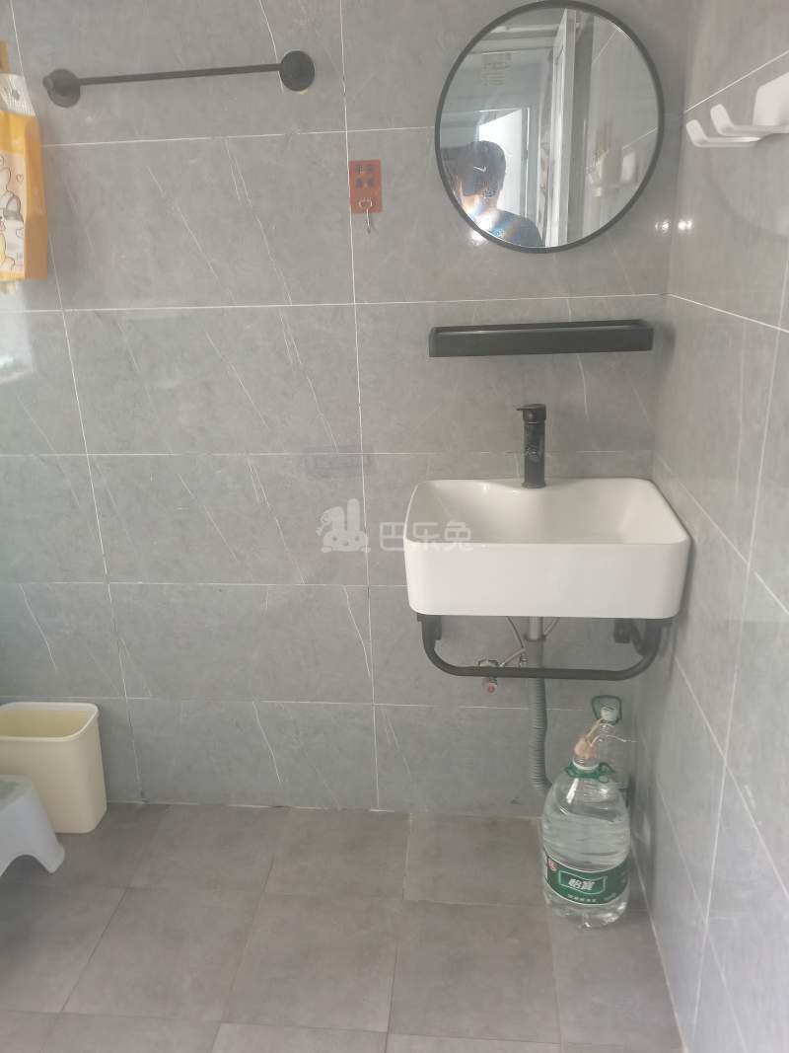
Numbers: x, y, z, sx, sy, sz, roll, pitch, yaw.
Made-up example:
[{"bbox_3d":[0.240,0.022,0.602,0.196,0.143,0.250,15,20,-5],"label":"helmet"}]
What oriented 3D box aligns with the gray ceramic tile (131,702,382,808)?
[{"bbox_3d":[-0.342,0.558,1.935,0.598,0.303,0.012,0,19,5],"label":"gray ceramic tile"}]

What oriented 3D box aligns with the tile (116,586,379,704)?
[{"bbox_3d":[-0.351,0.272,1.835,0.598,0.302,0.012,0,19,5],"label":"tile"}]

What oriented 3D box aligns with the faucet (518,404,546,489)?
[{"bbox_3d":[0.269,-0.146,1.536,0.053,0.170,0.126,0,19,5],"label":"faucet"}]

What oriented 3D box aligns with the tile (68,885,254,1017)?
[{"bbox_3d":[-0.450,0.851,1.588,0.304,0.012,0.300,0,19,5],"label":"tile"}]

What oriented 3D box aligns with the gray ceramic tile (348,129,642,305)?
[{"bbox_3d":[0.211,-0.583,1.479,0.587,0.302,0.012,0,19,5],"label":"gray ceramic tile"}]

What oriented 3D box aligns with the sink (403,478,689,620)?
[{"bbox_3d":[0.265,0.030,1.473,0.470,0.138,0.370,0,20,6],"label":"sink"}]

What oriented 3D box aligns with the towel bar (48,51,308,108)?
[{"bbox_3d":[-0.397,-0.806,1.414,0.503,0.064,0.068,0,20,6],"label":"towel bar"}]

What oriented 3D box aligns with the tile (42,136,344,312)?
[{"bbox_3d":[-0.378,-0.583,1.534,0.598,0.302,0.012,0,19,5],"label":"tile"}]

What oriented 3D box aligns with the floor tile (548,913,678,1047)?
[{"bbox_3d":[0.408,0.851,1.508,0.206,0.012,0.300,0,19,5],"label":"floor tile"}]

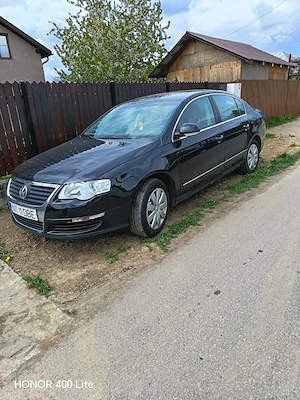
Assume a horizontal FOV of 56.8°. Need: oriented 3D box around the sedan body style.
[{"bbox_3d":[0.269,-0.880,4.249,1.850,1.470,4.770,11,25,38],"label":"sedan body style"}]

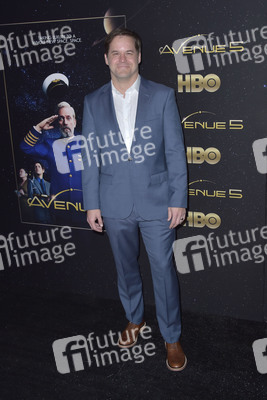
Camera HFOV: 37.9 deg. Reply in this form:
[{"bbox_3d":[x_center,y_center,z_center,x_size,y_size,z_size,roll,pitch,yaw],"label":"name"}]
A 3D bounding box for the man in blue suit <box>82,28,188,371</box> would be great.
[{"bbox_3d":[0.013,0.024,2.163,0.570,1.820,0.440,-1,14,10],"label":"man in blue suit"}]

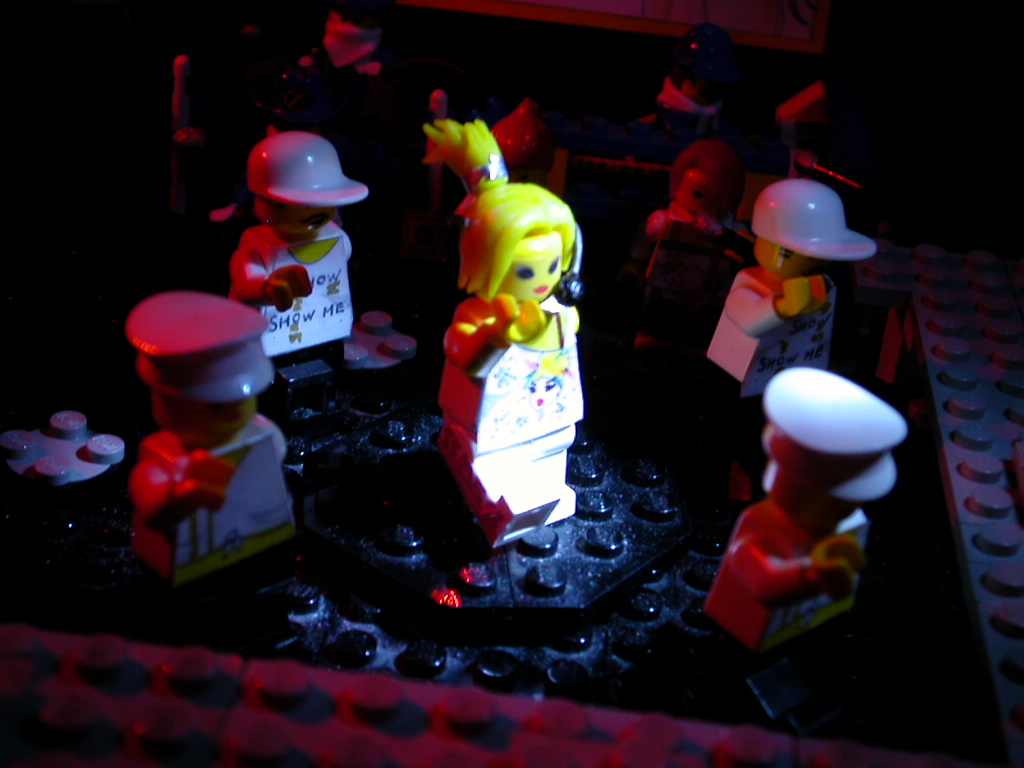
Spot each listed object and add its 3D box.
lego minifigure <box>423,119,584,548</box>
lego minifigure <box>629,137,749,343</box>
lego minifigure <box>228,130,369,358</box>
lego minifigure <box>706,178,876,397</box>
[{"bbox_3d":[-0.002,-0.006,0.204,0.024,0.048,0.031,-17,36,-36],"label":"lego minifigure"},{"bbox_3d":[0.028,-0.021,0.265,0.024,0.035,0.015,13,29,14],"label":"lego minifigure"},{"bbox_3d":[-0.028,-0.012,0.229,0.023,0.042,0.020,-18,36,-37],"label":"lego minifigure"},{"bbox_3d":[0.037,-0.007,0.230,0.023,0.042,0.020,-15,35,-33],"label":"lego minifigure"}]

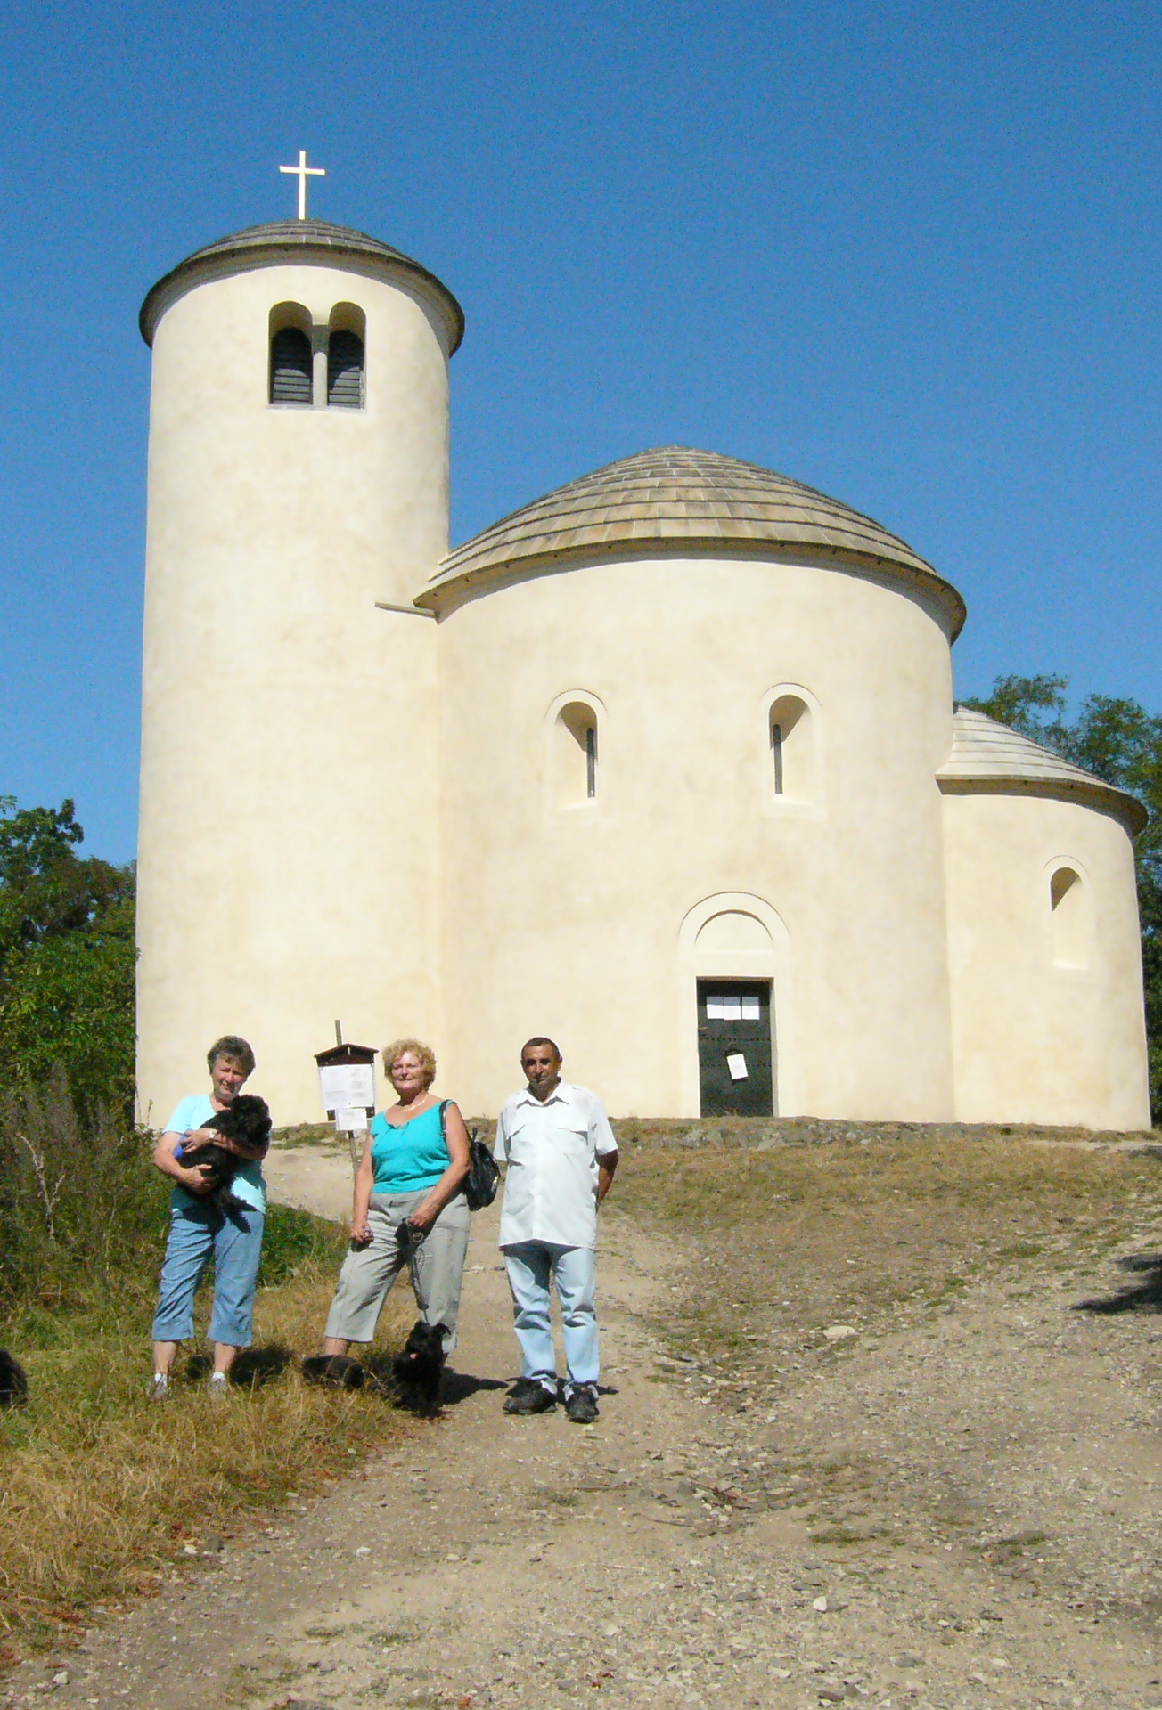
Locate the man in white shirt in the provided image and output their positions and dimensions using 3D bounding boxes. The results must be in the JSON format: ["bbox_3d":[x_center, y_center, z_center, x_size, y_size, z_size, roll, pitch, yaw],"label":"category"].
[{"bbox_3d":[-0.114,1.764,10.950,0.600,1.750,0.400,-2,-13,3],"label":"man in white shirt"}]

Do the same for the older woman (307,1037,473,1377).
[{"bbox_3d":[-0.934,1.758,11.350,0.700,1.640,0.480,-6,-14,22],"label":"older woman"}]

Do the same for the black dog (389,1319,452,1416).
[{"bbox_3d":[-0.735,2.388,10.750,0.290,0.430,0.440,-3,-13,8],"label":"black dog"}]

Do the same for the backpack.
[{"bbox_3d":[-0.560,1.555,11.600,0.300,0.440,0.200,-8,-15,29],"label":"backpack"}]

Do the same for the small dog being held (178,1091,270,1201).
[{"bbox_3d":[-1.627,1.343,10.500,0.460,0.480,0.300,-12,-17,40],"label":"small dog being held"}]

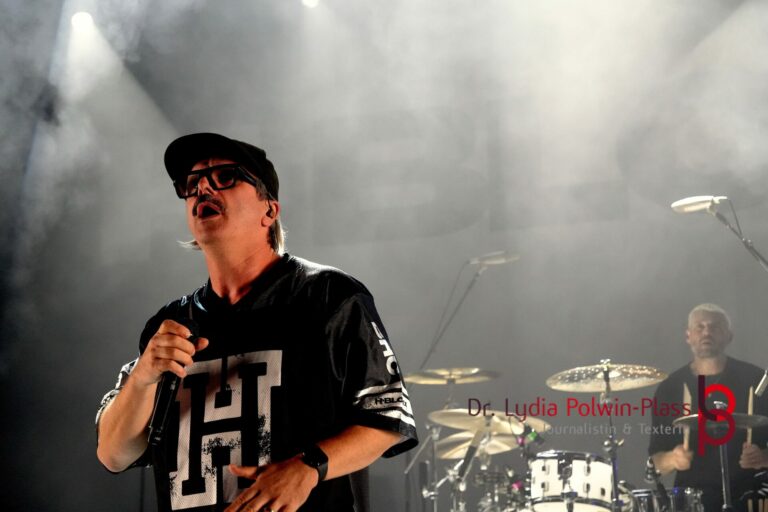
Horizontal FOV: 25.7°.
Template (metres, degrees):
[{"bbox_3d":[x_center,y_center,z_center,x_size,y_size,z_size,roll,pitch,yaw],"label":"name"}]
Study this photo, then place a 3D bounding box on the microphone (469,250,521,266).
[{"bbox_3d":[0.472,0.011,7.200,0.220,0.052,0.052,-8,-11,7],"label":"microphone"}]

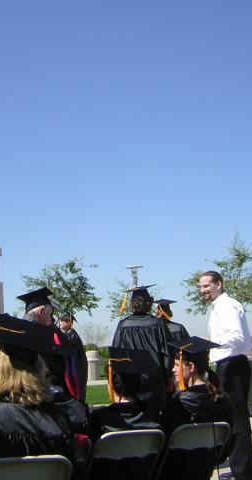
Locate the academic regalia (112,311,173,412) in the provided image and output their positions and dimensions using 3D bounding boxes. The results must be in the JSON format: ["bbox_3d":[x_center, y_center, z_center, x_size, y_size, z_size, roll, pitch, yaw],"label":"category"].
[{"bbox_3d":[0.139,1.283,5.950,0.570,1.220,0.420,-2,-10,-6],"label":"academic regalia"}]

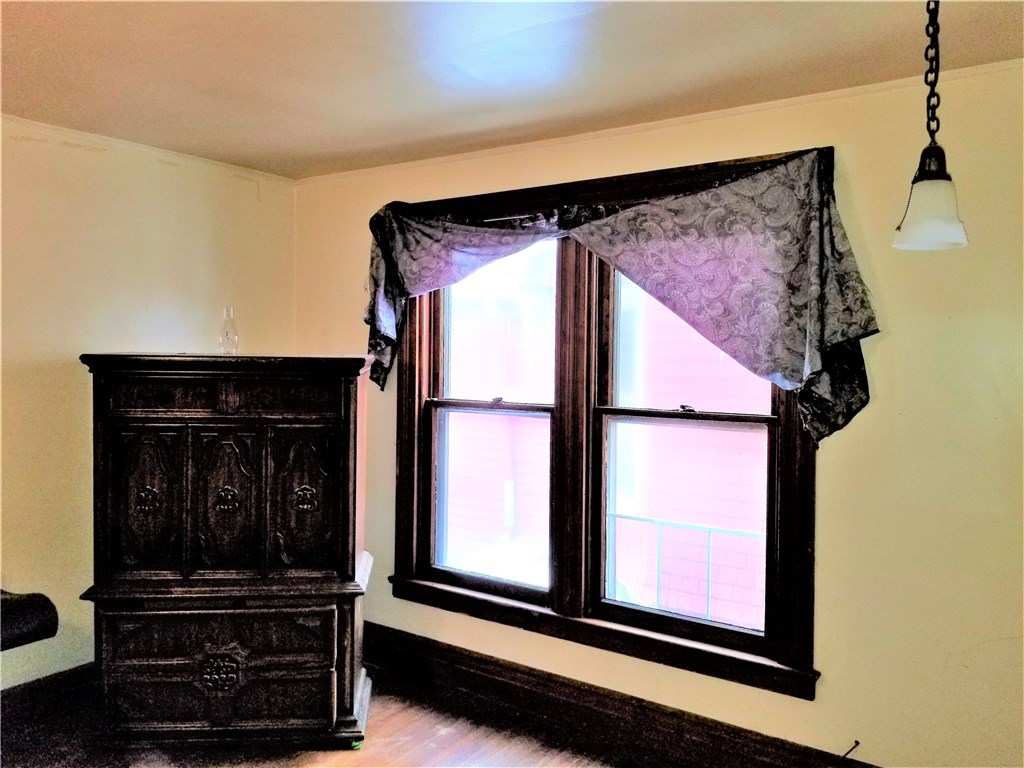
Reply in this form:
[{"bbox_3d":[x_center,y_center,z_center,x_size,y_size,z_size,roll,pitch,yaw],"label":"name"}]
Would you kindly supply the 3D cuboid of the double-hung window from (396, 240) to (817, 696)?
[{"bbox_3d":[0.259,0.132,3.088,1.895,1.808,0.124,2,3,34],"label":"double-hung window"}]

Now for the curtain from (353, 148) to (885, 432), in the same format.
[{"bbox_3d":[0.233,-0.313,2.993,2.142,0.932,0.144,2,3,34],"label":"curtain"}]

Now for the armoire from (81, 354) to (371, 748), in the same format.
[{"bbox_3d":[-1.098,0.644,3.122,1.030,1.514,0.489,1,2,-6],"label":"armoire"}]

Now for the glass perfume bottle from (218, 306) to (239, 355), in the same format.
[{"bbox_3d":[-1.145,-0.212,3.113,0.073,0.197,0.073,1,2,-6],"label":"glass perfume bottle"}]

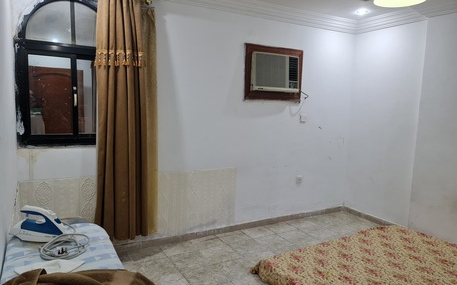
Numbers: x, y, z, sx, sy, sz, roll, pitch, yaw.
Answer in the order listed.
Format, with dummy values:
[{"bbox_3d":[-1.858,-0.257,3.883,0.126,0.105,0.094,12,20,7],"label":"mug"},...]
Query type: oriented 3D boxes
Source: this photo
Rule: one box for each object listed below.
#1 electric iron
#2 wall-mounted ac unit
[{"bbox_3d":[-0.991,0.413,1.686,0.285,0.145,0.118,2,6,8],"label":"electric iron"},{"bbox_3d":[0.527,-0.818,3.956,0.678,0.432,0.180,-2,7,-28],"label":"wall-mounted ac unit"}]

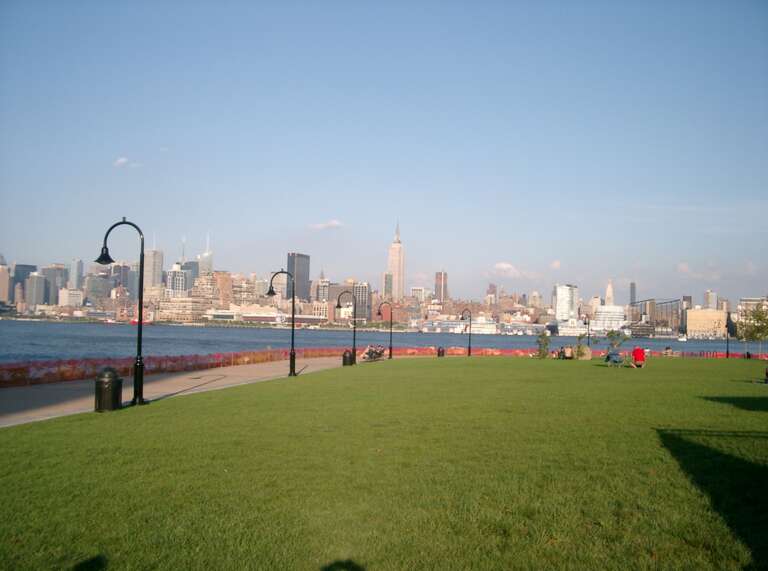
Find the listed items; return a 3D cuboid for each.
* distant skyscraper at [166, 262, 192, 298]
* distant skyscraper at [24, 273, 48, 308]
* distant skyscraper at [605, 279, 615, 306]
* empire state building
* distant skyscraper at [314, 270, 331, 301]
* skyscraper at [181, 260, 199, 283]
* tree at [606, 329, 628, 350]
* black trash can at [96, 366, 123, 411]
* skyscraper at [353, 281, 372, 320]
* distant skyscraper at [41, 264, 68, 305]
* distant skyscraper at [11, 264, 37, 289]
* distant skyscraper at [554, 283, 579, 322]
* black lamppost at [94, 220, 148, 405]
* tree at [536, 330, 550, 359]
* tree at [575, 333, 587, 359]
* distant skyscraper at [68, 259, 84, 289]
[{"bbox_3d":[-418.820,13.833,1680.000,35.000,118.000,32.000,0,-3,29],"label":"distant skyscraper"},{"bbox_3d":[-921.872,28.007,2167.781,38.000,122.000,40.000,0,-4,30],"label":"distant skyscraper"},{"bbox_3d":[851.268,83.880,3085.000,26.000,213.000,25.000,0,-3,29],"label":"distant skyscraper"},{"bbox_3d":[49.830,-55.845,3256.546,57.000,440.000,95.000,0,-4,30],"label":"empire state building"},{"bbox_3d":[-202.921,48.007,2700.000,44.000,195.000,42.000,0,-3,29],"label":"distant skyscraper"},{"bbox_3d":[-743.229,25.074,3142.928,45.000,221.000,42.000,0,-4,30],"label":"skyscraper"},{"bbox_3d":[15.979,4.003,56.000,1.550,2.100,1.550,1,-3,16],"label":"tree"},{"bbox_3d":[-6.190,2.327,18.400,0.600,1.000,0.600,3,-3,-19],"label":"black trash can"},{"bbox_3d":[-41.183,39.838,1535.093,32.000,85.000,23.000,0,-4,30],"label":"skyscraper"},{"bbox_3d":[-1300.715,28.581,3250.000,52.000,220.000,48.000,0,-3,29],"label":"distant skyscraper"},{"bbox_3d":[-1474.709,25.519,3366.533,45.000,204.000,70.000,0,-4,30],"label":"distant skyscraper"},{"bbox_3d":[310.852,37.603,1390.000,38.000,82.000,30.000,0,-3,29],"label":"distant skyscraper"},{"bbox_3d":[-6.329,0.590,19.700,1.320,4.500,0.480,1,-3,7],"label":"black lamppost"},{"bbox_3d":[14.034,5.184,72.000,1.200,2.450,1.200,1,-3,0],"label":"tree"},{"bbox_3d":[13.722,4.228,57.000,0.850,1.800,0.850,1,-3,14],"label":"tree"},{"bbox_3d":[-990.444,9.506,2640.000,36.000,190.000,25.000,0,-3,29],"label":"distant skyscraper"}]

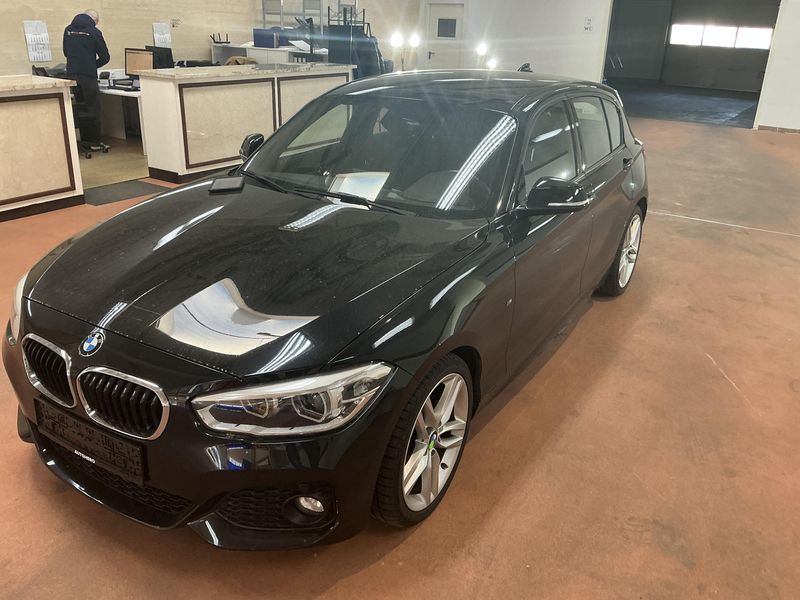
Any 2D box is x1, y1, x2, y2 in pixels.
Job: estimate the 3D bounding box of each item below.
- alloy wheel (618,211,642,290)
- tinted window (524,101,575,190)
[{"bbox_3d":[1.502,-0.356,4.455,0.180,0.490,0.490,15,26,29],"label":"alloy wheel"},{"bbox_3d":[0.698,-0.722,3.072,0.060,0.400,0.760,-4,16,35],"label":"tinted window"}]

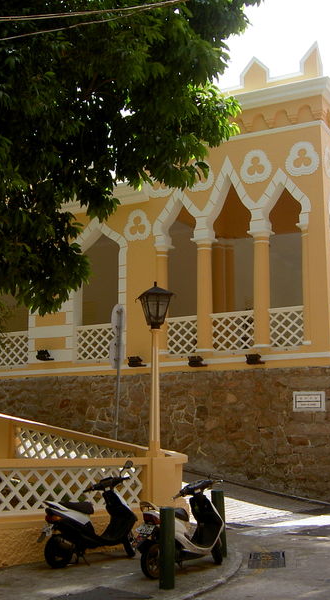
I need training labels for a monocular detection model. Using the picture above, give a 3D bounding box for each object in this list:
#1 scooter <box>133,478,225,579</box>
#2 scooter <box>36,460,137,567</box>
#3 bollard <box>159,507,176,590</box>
[{"bbox_3d":[0.204,2.829,9.768,1.620,1.070,0.670,10,-15,-43],"label":"scooter"},{"bbox_3d":[-0.938,2.721,10.038,1.620,1.230,0.670,8,-13,-36],"label":"scooter"},{"bbox_3d":[0.027,2.751,8.734,0.168,0.870,0.168,0,-11,0],"label":"bollard"}]

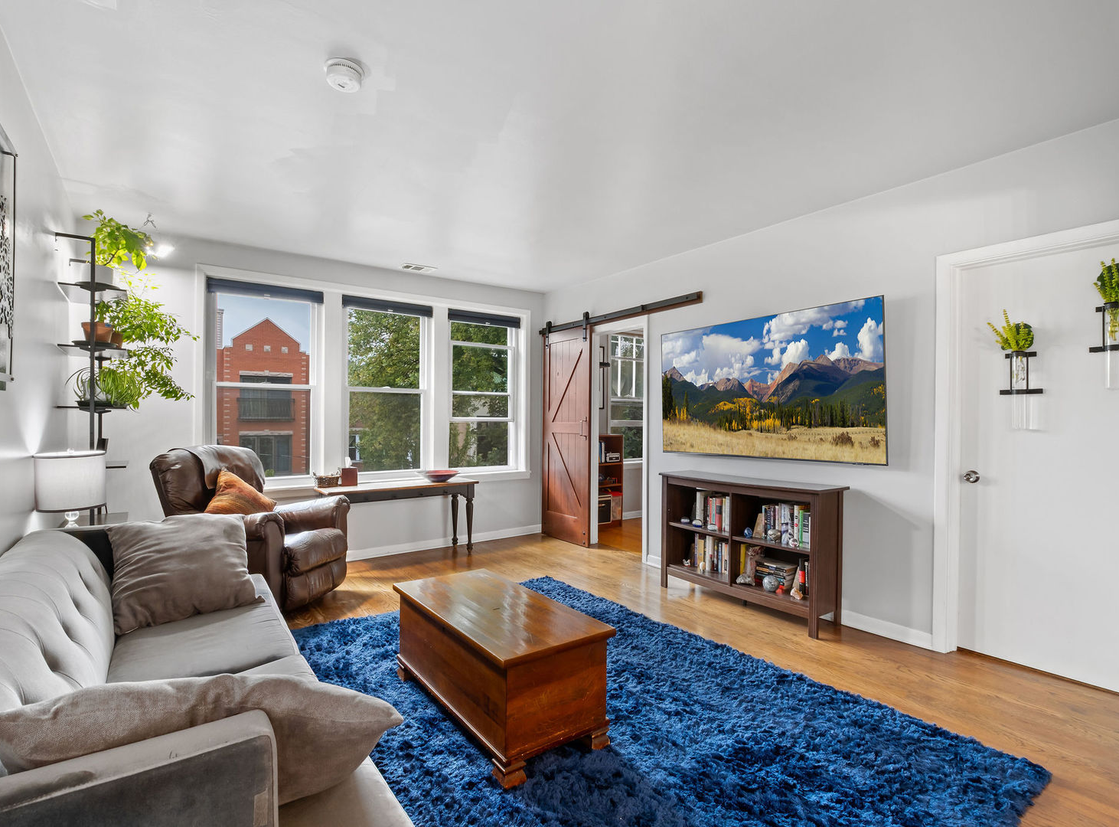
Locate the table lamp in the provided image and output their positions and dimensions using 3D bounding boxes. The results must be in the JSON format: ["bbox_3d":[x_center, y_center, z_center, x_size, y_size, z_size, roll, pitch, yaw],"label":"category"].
[{"bbox_3d":[-2.181,0.391,2.456,0.242,0.470,0.242,1,0,-36],"label":"table lamp"}]

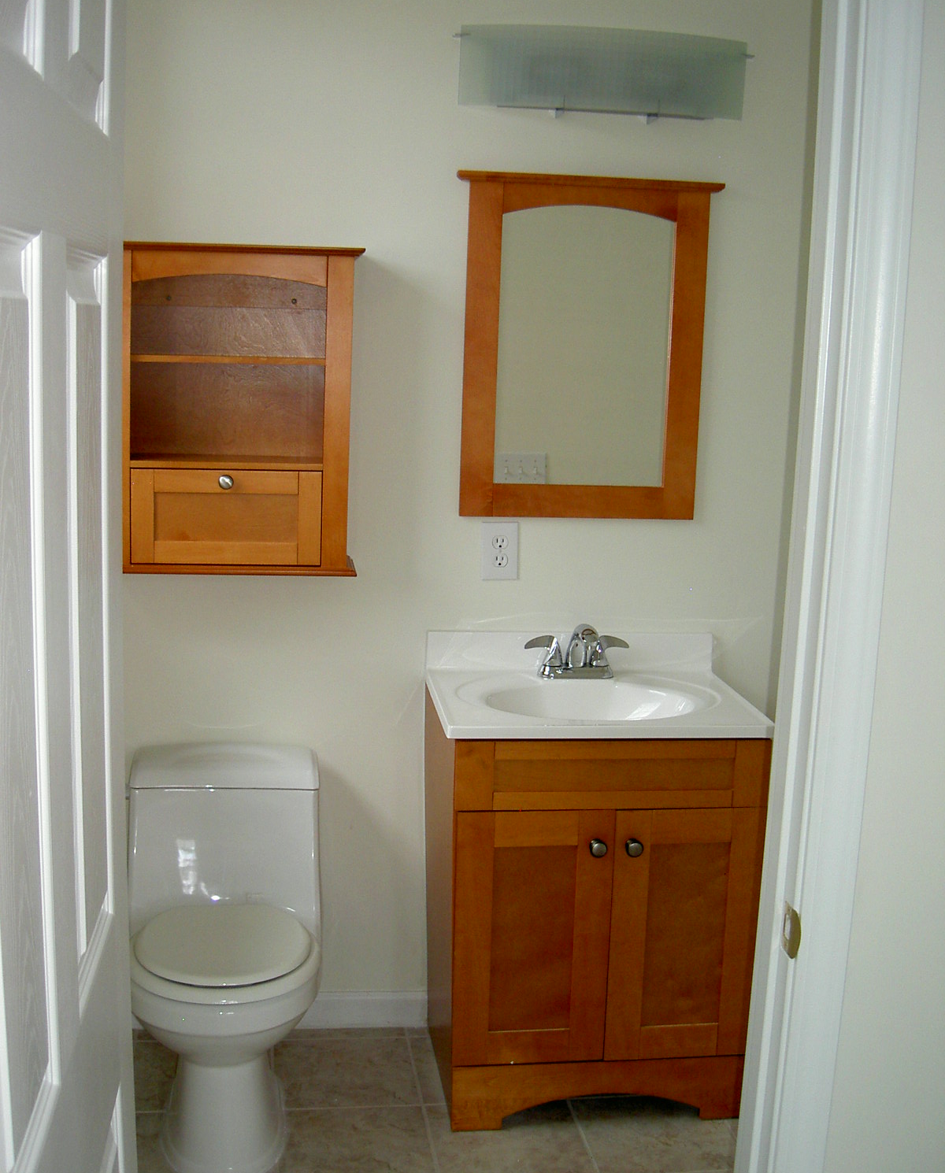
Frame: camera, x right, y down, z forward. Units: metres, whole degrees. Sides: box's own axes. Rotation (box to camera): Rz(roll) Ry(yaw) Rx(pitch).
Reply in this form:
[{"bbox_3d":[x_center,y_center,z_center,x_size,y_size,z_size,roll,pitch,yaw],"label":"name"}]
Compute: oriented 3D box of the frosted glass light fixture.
[{"bbox_3d":[0.265,-1.036,2.884,0.620,0.170,0.110,0,10,-8],"label":"frosted glass light fixture"}]

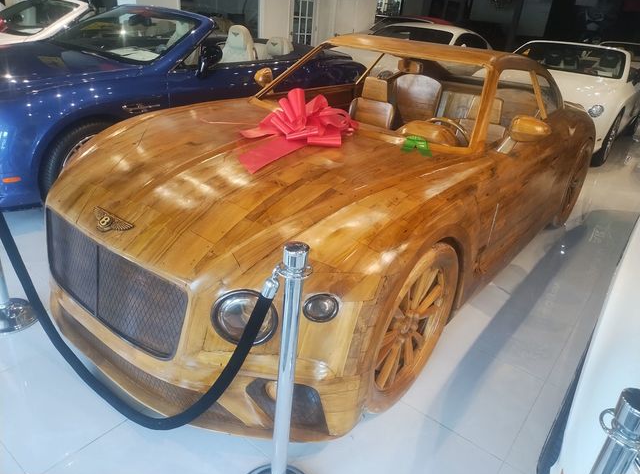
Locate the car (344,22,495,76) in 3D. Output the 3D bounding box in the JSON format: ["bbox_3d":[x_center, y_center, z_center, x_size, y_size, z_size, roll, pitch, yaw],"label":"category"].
[{"bbox_3d":[1.793,-2.994,8.077,1.950,1.420,4.800,23,31,33],"label":"car"}]

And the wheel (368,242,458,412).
[{"bbox_3d":[0.317,0.350,1.952,0.220,0.735,0.735,23,31,33],"label":"wheel"}]

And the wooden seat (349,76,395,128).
[{"bbox_3d":[0.277,-0.774,3.511,0.470,0.820,0.680,23,31,33],"label":"wooden seat"}]

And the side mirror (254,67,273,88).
[{"bbox_3d":[-0.396,-1.136,3.260,0.120,0.135,0.200,-15,32,-36],"label":"side mirror"}]

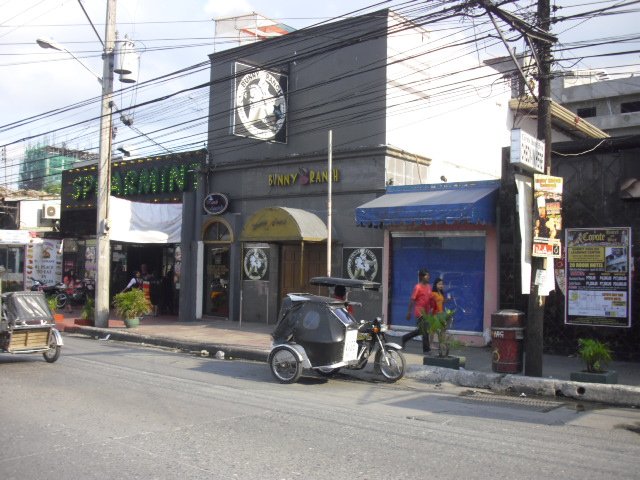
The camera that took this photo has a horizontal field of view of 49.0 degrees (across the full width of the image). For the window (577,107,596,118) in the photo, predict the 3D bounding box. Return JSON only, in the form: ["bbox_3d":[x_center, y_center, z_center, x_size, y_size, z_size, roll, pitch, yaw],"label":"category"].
[{"bbox_3d":[17.107,-8.140,45.000,1.200,0.600,0.150,-1,-3,39],"label":"window"}]

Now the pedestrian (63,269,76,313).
[{"bbox_3d":[-8.610,1.694,24.235,0.340,1.540,0.450,0,-3,30],"label":"pedestrian"}]

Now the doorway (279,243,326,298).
[{"bbox_3d":[-0.474,1.244,18.662,1.740,2.300,0.150,-1,-3,38],"label":"doorway"}]

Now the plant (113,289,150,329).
[{"bbox_3d":[-4.728,1.708,17.650,0.970,1.000,0.930,1,-2,0],"label":"plant"}]

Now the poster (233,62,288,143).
[{"bbox_3d":[-1.574,-3.618,18.810,1.800,1.850,0.100,3,-3,-42],"label":"poster"}]

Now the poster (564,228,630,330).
[{"bbox_3d":[5.335,0.714,13.526,1.240,1.880,0.040,-1,-3,38],"label":"poster"}]

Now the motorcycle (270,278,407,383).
[{"bbox_3d":[0.247,1.443,11.376,2.080,1.660,1.650,-1,-3,38],"label":"motorcycle"}]

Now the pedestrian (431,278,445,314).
[{"bbox_3d":[2.441,1.520,14.594,0.360,1.490,0.430,-1,-3,38],"label":"pedestrian"}]

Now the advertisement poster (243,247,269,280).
[{"bbox_3d":[-1.799,0.692,19.850,1.020,0.940,0.050,-1,-3,39],"label":"advertisement poster"}]

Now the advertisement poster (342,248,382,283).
[{"bbox_3d":[1.072,0.669,17.549,1.220,0.950,0.050,-1,-3,39],"label":"advertisement poster"}]

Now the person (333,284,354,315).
[{"bbox_3d":[0.500,1.420,11.650,0.750,1.300,0.520,-1,-3,39],"label":"person"}]

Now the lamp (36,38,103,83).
[{"bbox_3d":[-6.176,-4.446,17.559,0.300,0.600,1.950,-1,-3,38],"label":"lamp"}]

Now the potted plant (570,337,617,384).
[{"bbox_3d":[4.186,1.790,10.589,0.560,0.640,0.540,-1,-3,38],"label":"potted plant"}]

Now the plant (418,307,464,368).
[{"bbox_3d":[2.092,1.667,11.952,0.700,0.930,0.550,-1,-3,38],"label":"plant"}]

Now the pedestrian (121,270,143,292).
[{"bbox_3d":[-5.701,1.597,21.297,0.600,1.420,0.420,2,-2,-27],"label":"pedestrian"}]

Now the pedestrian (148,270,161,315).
[{"bbox_3d":[-5.136,1.608,21.798,0.450,1.460,0.320,0,-2,18],"label":"pedestrian"}]

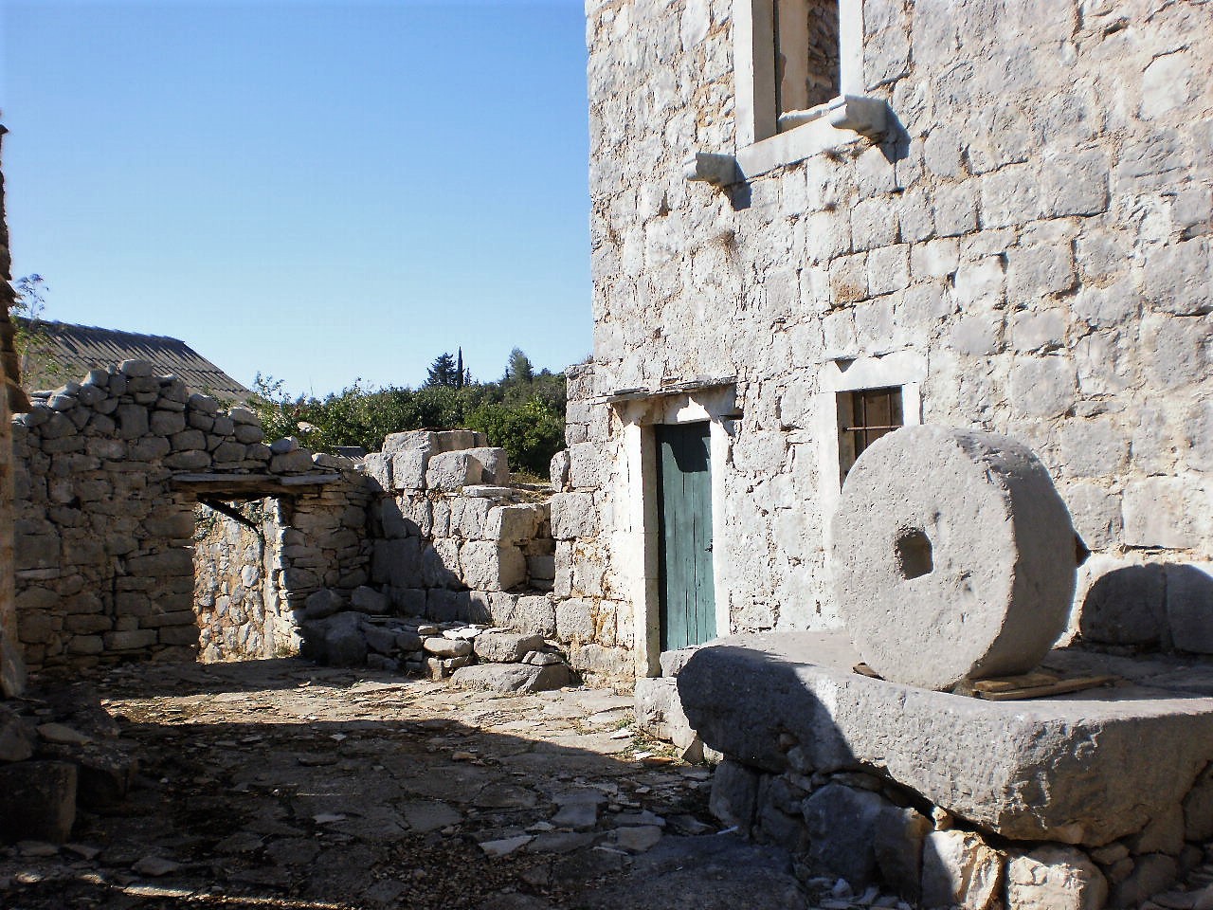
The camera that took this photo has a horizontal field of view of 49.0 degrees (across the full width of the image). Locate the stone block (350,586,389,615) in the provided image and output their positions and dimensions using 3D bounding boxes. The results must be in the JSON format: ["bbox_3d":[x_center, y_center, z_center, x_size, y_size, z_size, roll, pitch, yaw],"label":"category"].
[{"bbox_3d":[-2.335,1.436,13.100,0.320,0.270,0.370,0,-2,-45],"label":"stone block"}]

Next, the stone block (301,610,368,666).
[{"bbox_3d":[-2.527,1.701,12.350,0.500,0.460,0.450,-2,-2,40],"label":"stone block"}]

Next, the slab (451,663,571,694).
[{"bbox_3d":[-0.791,1.811,10.850,0.430,0.240,1.080,0,-2,-38],"label":"slab"}]

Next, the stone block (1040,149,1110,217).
[{"bbox_3d":[2.445,-1.357,6.696,0.270,0.320,0.410,0,-2,-31],"label":"stone block"}]

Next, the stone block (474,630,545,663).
[{"bbox_3d":[-0.799,1.564,10.850,0.340,0.240,0.580,0,-2,-40],"label":"stone block"}]

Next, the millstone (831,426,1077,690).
[{"bbox_3d":[1.370,0.413,5.378,0.323,1.060,1.060,3,-3,-29],"label":"millstone"}]

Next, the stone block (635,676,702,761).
[{"bbox_3d":[0.463,1.667,8.500,0.340,0.340,0.780,0,-2,-26],"label":"stone block"}]

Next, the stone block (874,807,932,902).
[{"bbox_3d":[1.157,1.560,5.200,0.250,0.360,0.220,0,-2,-38],"label":"stone block"}]

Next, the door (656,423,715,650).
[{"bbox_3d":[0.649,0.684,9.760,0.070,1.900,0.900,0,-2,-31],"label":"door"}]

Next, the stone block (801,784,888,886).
[{"bbox_3d":[0.995,1.536,5.430,0.300,0.390,0.370,0,-2,-42],"label":"stone block"}]

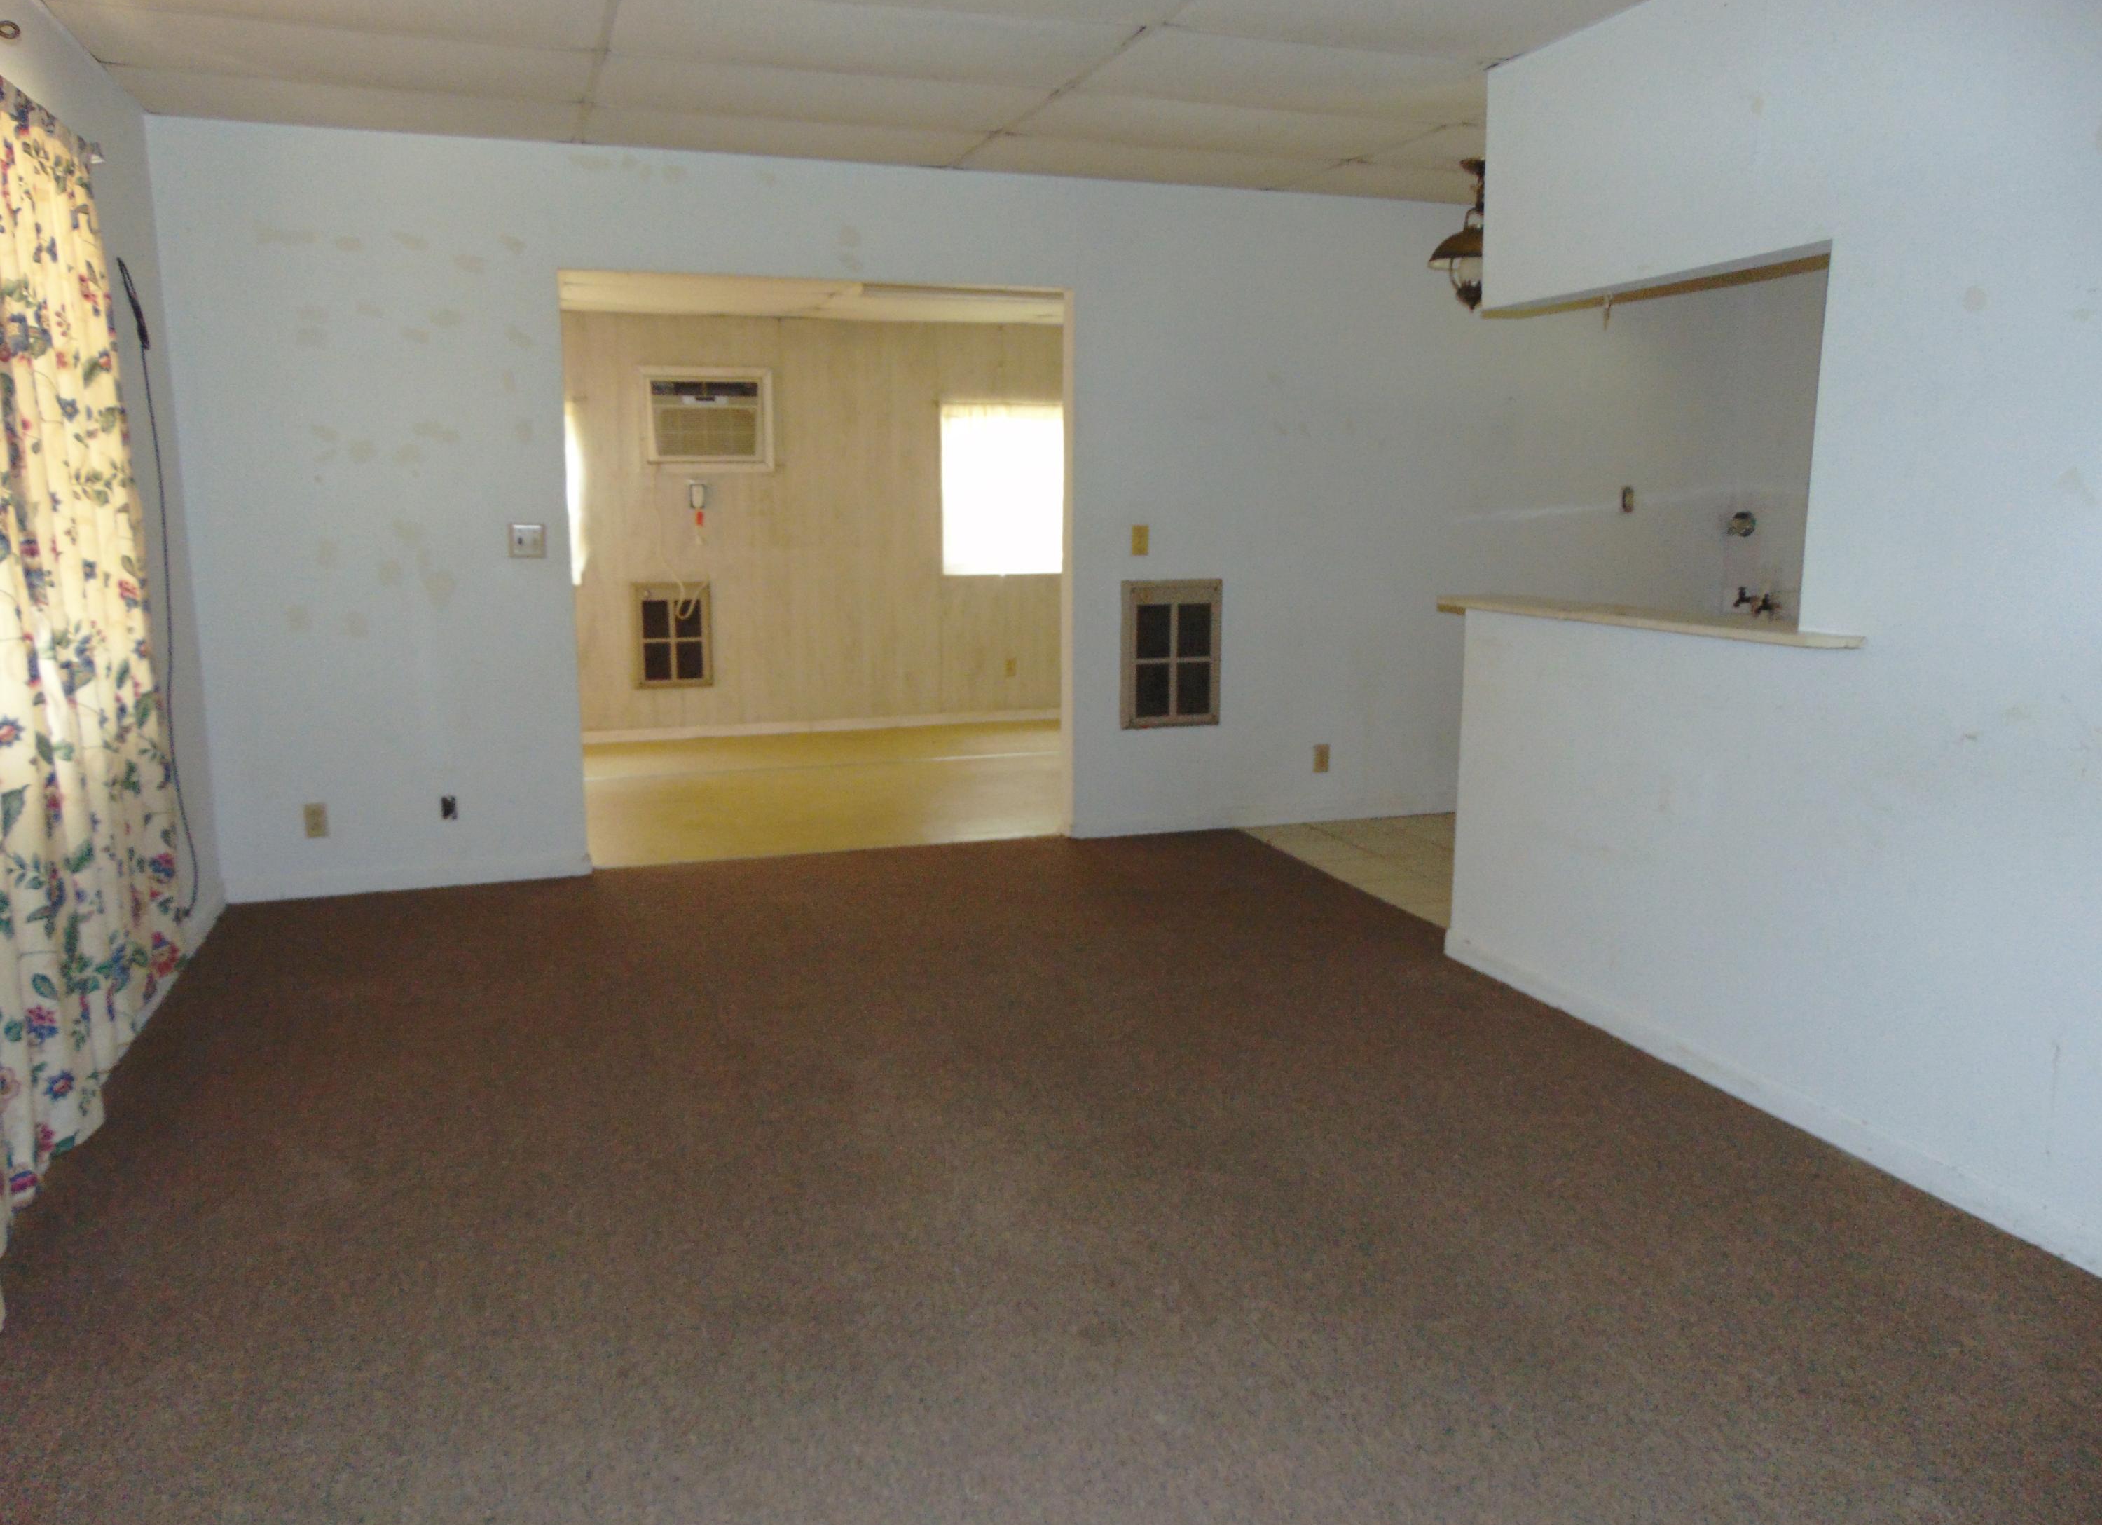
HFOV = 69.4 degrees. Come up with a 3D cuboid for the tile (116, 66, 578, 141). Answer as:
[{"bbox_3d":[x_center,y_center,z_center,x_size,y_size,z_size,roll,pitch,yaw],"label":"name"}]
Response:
[{"bbox_3d":[-1.970,-1.882,4.364,1.195,0.025,0.521,-4,11,-19],"label":"tile"}]

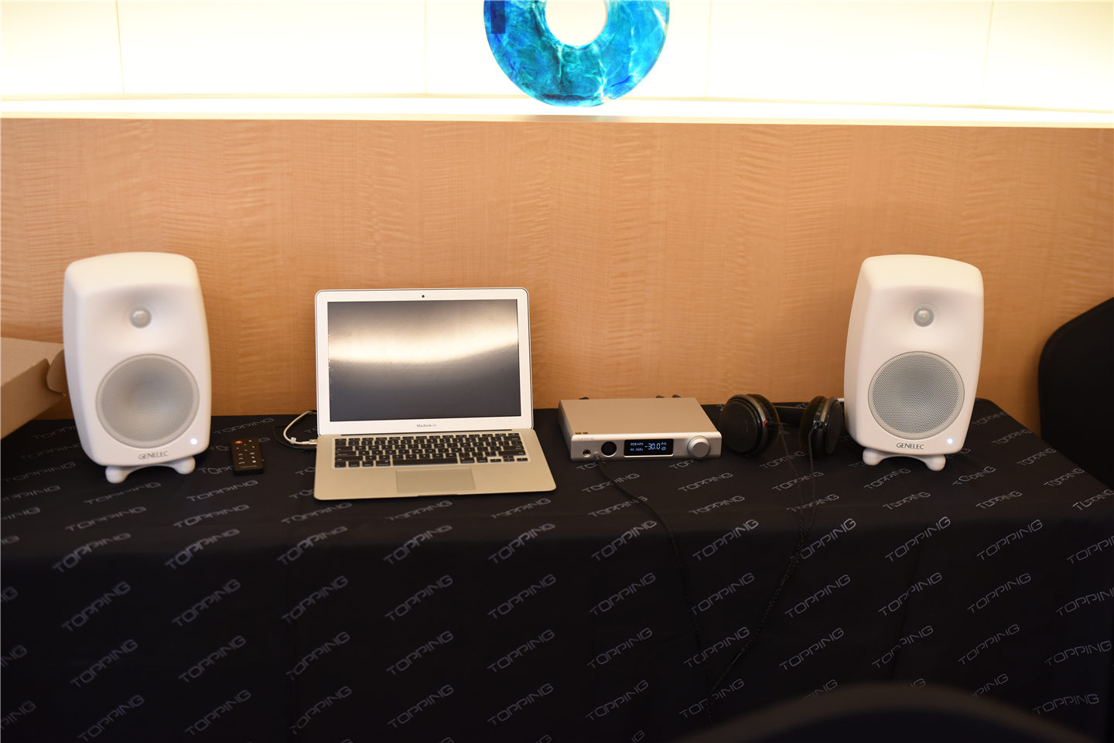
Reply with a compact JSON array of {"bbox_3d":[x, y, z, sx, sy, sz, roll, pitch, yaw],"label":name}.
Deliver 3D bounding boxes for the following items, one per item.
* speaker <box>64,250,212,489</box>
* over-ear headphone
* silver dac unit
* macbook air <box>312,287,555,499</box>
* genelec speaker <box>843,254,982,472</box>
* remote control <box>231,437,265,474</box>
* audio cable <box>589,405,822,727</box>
[{"bbox_3d":[-0.594,-0.015,1.736,0.189,0.299,0.178,-6,16,-27],"label":"speaker"},{"bbox_3d":[0.342,0.065,1.906,0.187,0.092,0.195,2,14,6],"label":"over-ear headphone"},{"bbox_3d":[0.123,0.090,1.891,0.221,0.044,0.204,-1,14,-6],"label":"silver dac unit"},{"bbox_3d":[-0.181,0.021,1.770,0.325,0.228,0.299,-1,15,-9],"label":"macbook air"},{"bbox_3d":[0.526,-0.023,1.840,0.189,0.299,0.178,4,15,12],"label":"genelec speaker"},{"bbox_3d":[-0.448,0.124,1.789,0.039,0.010,0.137,-3,15,-16],"label":"remote control"},{"bbox_3d":[0.217,0.294,1.731,0.330,0.360,0.335,0,14,-4],"label":"audio cable"}]

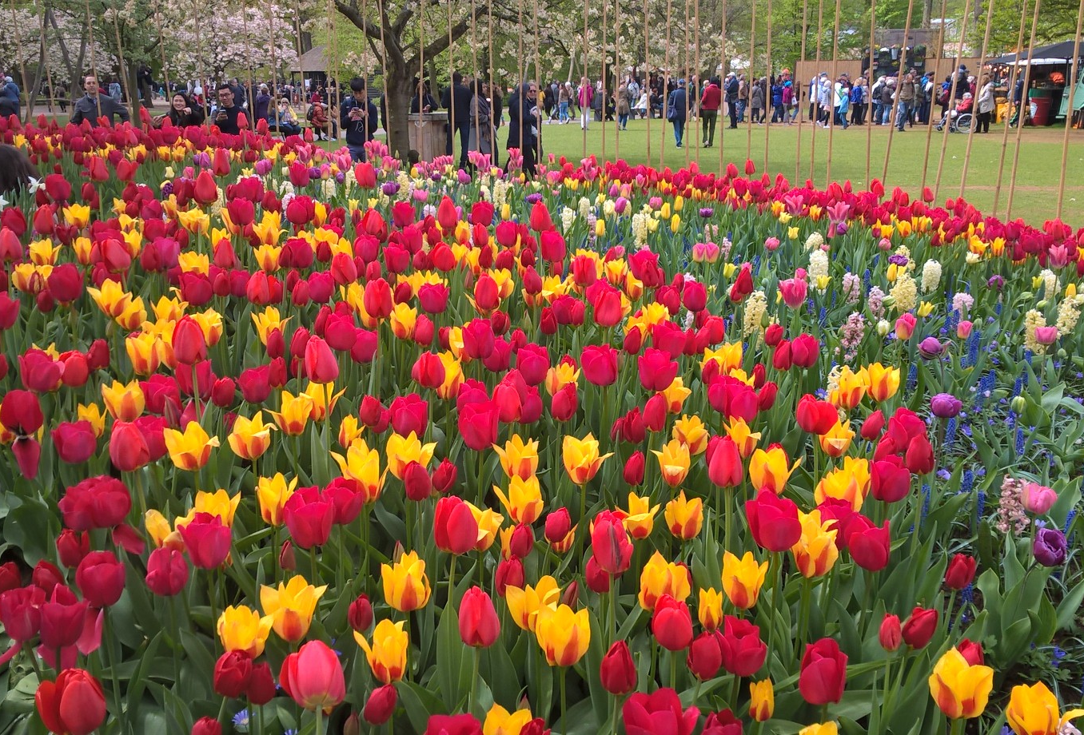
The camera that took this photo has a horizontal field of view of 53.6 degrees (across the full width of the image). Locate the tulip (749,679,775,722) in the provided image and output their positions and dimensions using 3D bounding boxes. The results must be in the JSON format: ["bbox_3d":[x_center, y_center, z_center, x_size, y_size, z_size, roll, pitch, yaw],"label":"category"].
[{"bbox_3d":[0.283,0.429,1.380,0.033,0.055,0.033,0,16,0],"label":"tulip"}]

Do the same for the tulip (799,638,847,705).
[{"bbox_3d":[0.371,0.403,1.420,0.065,0.096,0.061,4,16,16],"label":"tulip"}]

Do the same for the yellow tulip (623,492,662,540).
[{"bbox_3d":[0.173,0.257,1.850,0.067,0.075,0.067,1,15,6],"label":"yellow tulip"}]

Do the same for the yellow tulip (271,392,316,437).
[{"bbox_3d":[-0.446,0.082,1.920,0.078,0.080,0.071,0,16,0],"label":"yellow tulip"}]

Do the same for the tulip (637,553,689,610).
[{"bbox_3d":[0.164,0.288,1.440,0.070,0.080,0.066,3,15,-1],"label":"tulip"}]

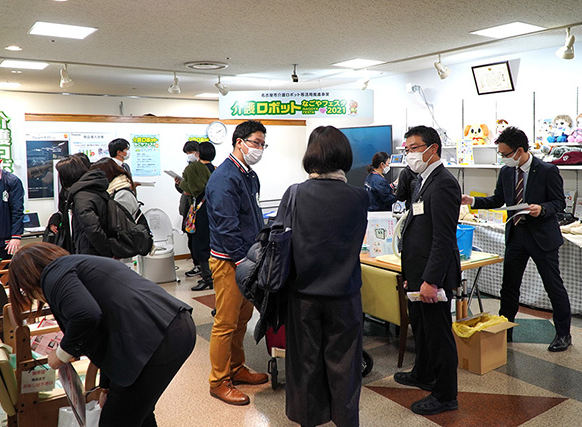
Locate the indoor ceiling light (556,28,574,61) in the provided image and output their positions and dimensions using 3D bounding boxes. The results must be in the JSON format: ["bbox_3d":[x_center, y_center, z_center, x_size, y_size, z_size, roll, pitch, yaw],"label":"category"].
[{"bbox_3d":[2.359,-1.461,4.126,0.140,0.265,0.140,0,7,3],"label":"indoor ceiling light"}]

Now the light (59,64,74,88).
[{"bbox_3d":[-2.502,-1.538,5.363,0.140,0.265,0.150,4,8,37],"label":"light"}]

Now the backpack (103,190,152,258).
[{"bbox_3d":[-1.194,0.111,3.550,0.320,0.440,0.220,2,7,21],"label":"backpack"}]

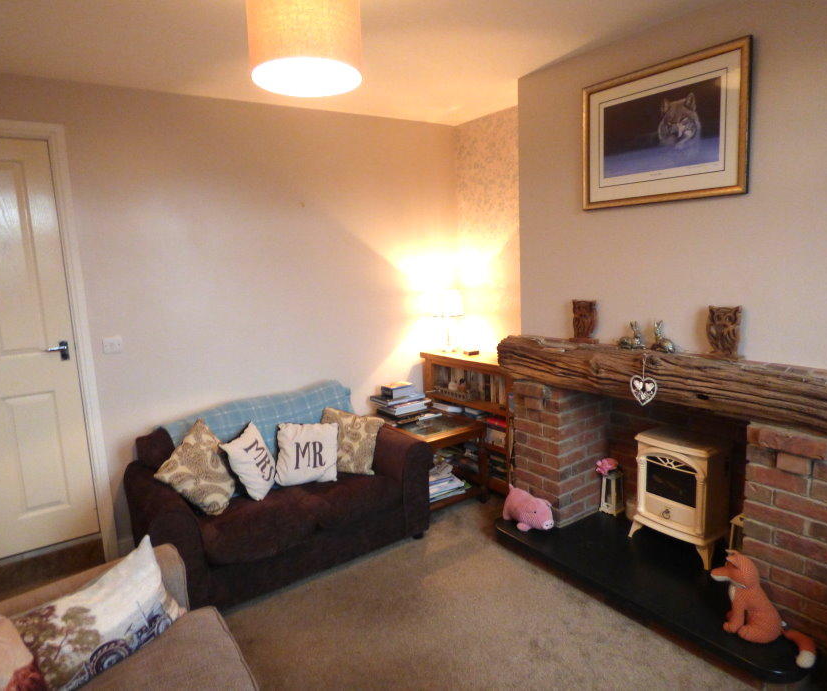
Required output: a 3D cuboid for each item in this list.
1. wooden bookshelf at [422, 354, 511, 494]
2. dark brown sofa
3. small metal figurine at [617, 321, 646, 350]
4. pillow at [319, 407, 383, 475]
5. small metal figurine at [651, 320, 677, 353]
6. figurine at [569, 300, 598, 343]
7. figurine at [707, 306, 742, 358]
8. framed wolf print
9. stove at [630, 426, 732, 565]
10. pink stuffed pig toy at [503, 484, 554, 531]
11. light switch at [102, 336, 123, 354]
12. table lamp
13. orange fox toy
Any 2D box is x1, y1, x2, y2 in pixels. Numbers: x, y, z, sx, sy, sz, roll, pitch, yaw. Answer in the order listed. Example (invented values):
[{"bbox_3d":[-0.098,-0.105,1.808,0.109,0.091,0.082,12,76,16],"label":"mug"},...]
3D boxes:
[{"bbox_3d":[0.457,0.503,3.579,0.300,0.870,0.850,-9,11,-37],"label":"wooden bookshelf"},{"bbox_3d":[-0.717,0.732,2.941,1.460,0.815,0.770,-8,10,-34],"label":"dark brown sofa"},{"bbox_3d":[1.010,-0.052,2.450,0.052,0.125,0.100,-8,10,-34],"label":"small metal figurine"},{"bbox_3d":[-0.365,0.564,3.083,0.360,0.360,0.130,9,-17,-9],"label":"pillow"},{"bbox_3d":[1.102,-0.038,2.328,0.050,0.128,0.090,-8,10,-34],"label":"small metal figurine"},{"bbox_3d":[0.857,-0.123,2.676,0.080,0.205,0.108,-8,10,-34],"label":"figurine"},{"bbox_3d":[1.246,-0.051,2.123,0.080,0.205,0.108,-8,10,-34],"label":"figurine"},{"bbox_3d":[1.034,-0.894,2.266,0.030,0.562,0.720,-9,11,-37],"label":"framed wolf print"},{"bbox_3d":[1.285,0.721,2.579,0.240,0.540,0.390,-9,11,-37],"label":"stove"},{"bbox_3d":[0.641,0.896,2.945,0.145,0.185,0.270,-8,10,-34],"label":"pink stuffed pig toy"},{"bbox_3d":[-1.568,0.002,2.775,0.088,0.087,0.012,-7,10,-30],"label":"light switch"},{"bbox_3d":[0.252,-0.180,3.822,0.235,0.450,0.235,-2,8,0],"label":"table lamp"},{"bbox_3d":[1.284,0.940,1.960,0.330,0.300,0.190,4,11,36],"label":"orange fox toy"}]

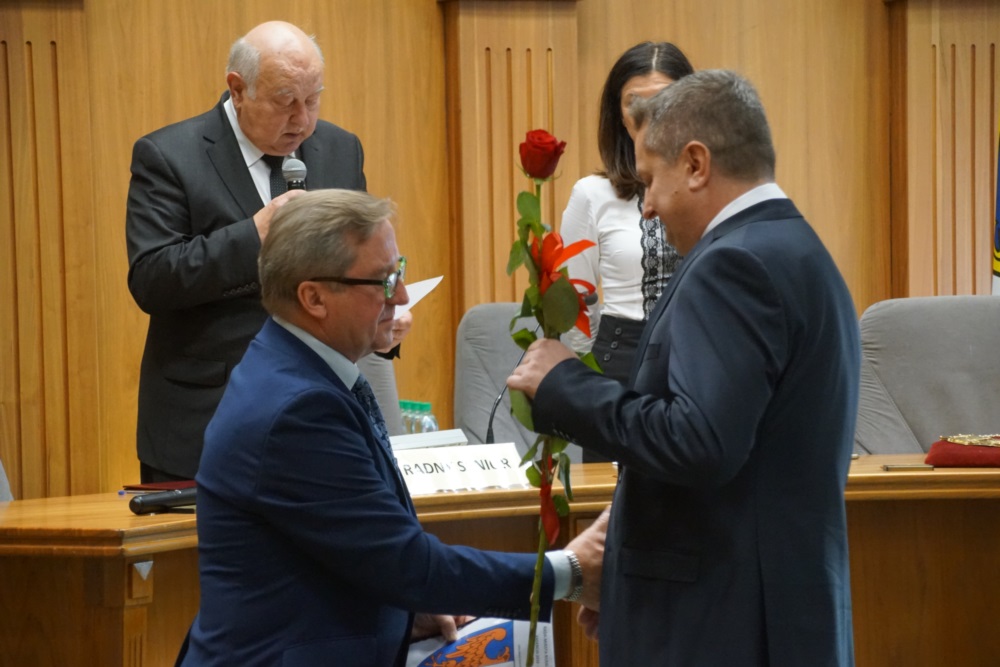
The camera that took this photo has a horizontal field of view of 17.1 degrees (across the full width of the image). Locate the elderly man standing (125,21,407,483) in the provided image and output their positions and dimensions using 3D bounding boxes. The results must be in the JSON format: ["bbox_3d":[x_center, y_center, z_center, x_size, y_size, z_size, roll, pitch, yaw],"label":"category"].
[{"bbox_3d":[-0.467,0.196,6.874,0.530,1.677,0.420,-3,4,-30],"label":"elderly man standing"}]

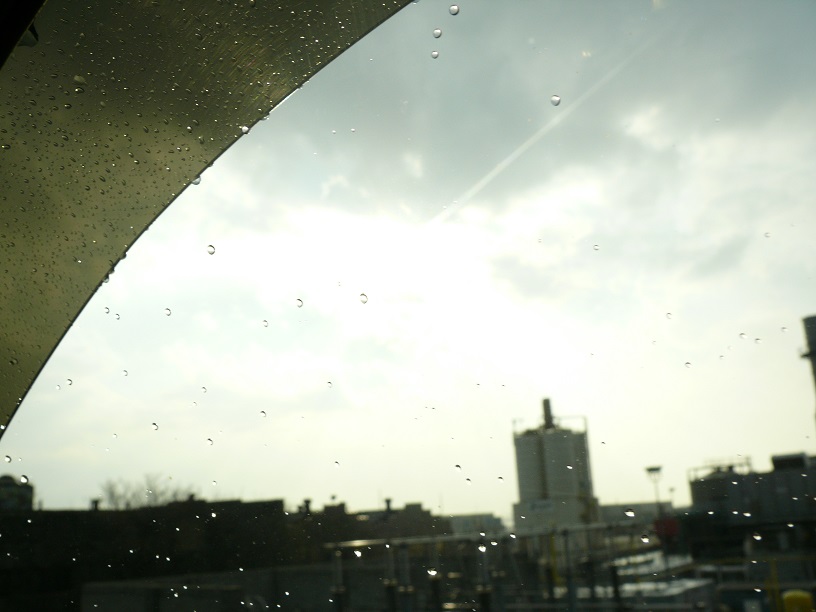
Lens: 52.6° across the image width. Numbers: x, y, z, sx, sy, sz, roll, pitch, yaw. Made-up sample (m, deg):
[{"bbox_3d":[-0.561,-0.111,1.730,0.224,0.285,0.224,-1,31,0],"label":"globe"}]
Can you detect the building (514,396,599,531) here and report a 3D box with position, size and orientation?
[{"bbox_3d":[18.920,21.650,106.180,8.620,19.320,7.410,-11,-17,25],"label":"building"}]

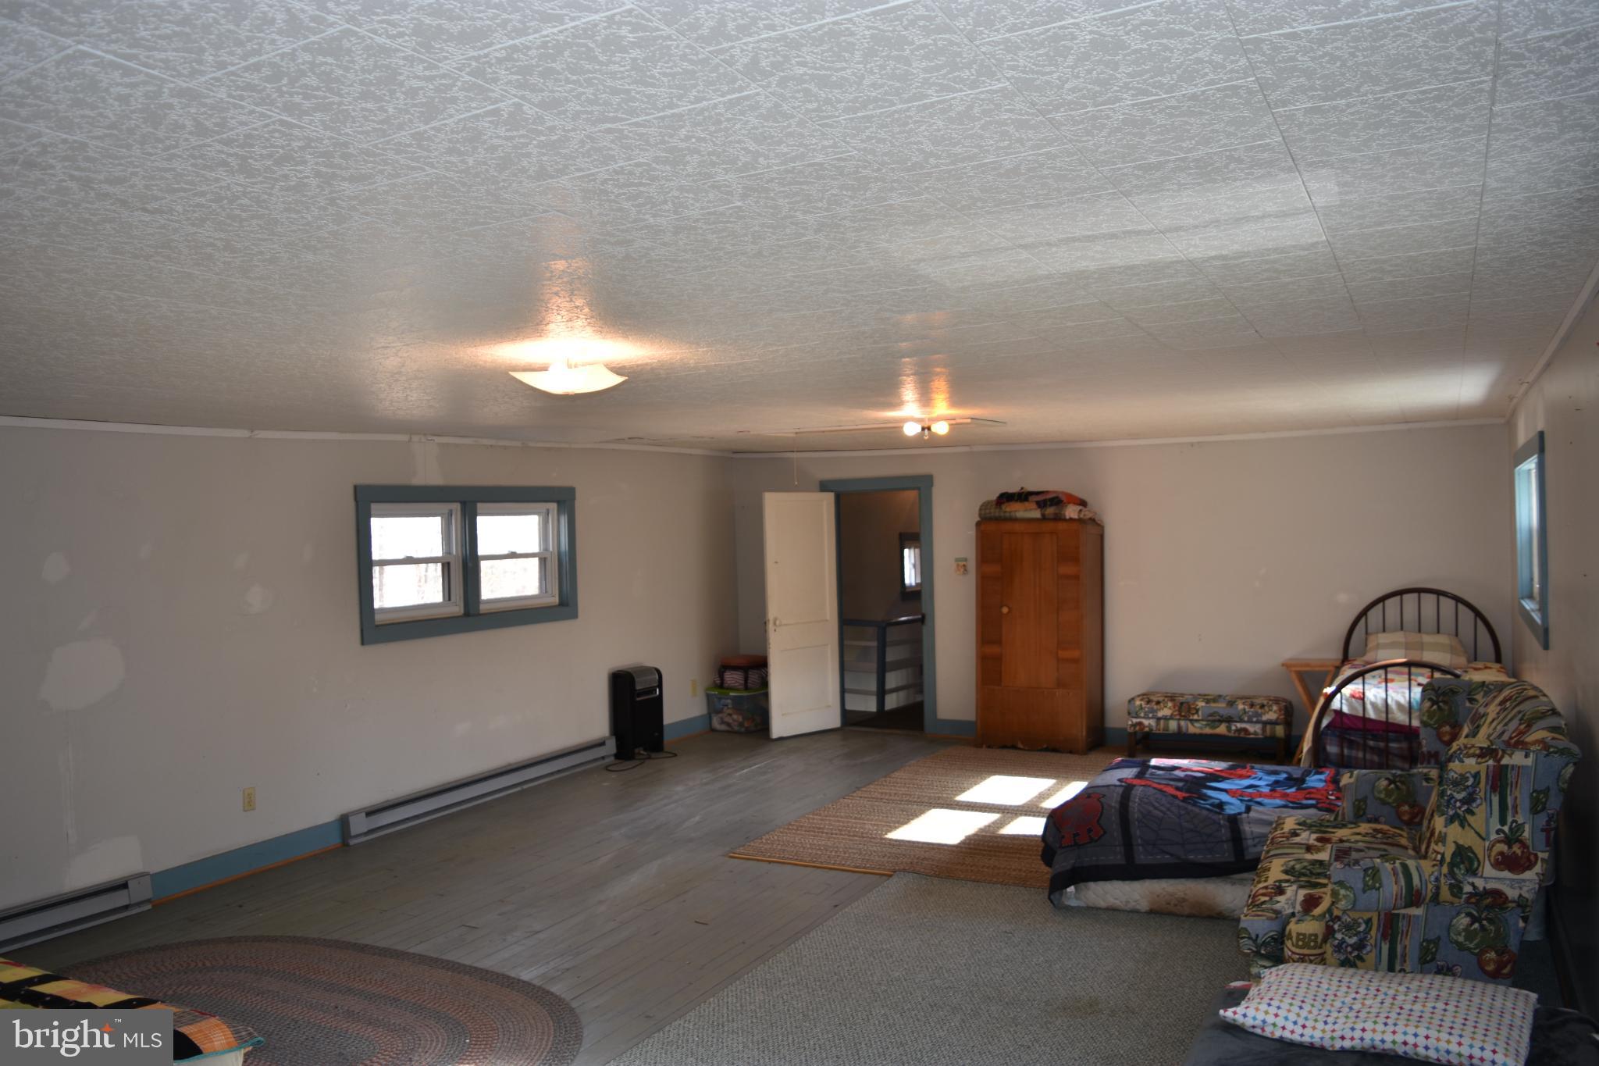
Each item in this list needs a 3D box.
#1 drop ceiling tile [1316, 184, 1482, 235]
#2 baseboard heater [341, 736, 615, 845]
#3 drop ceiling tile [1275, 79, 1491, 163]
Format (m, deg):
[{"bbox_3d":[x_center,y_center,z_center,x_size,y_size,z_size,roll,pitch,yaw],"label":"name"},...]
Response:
[{"bbox_3d":[1.192,-0.647,2.389,0.303,0.020,0.303,-1,1,28],"label":"drop ceiling tile"},{"bbox_3d":[-1.994,1.669,7.901,0.075,0.185,2.500,-1,1,28],"label":"baseboard heater"},{"bbox_3d":[0.902,-0.639,1.851,0.303,0.020,0.303,0,1,28],"label":"drop ceiling tile"}]

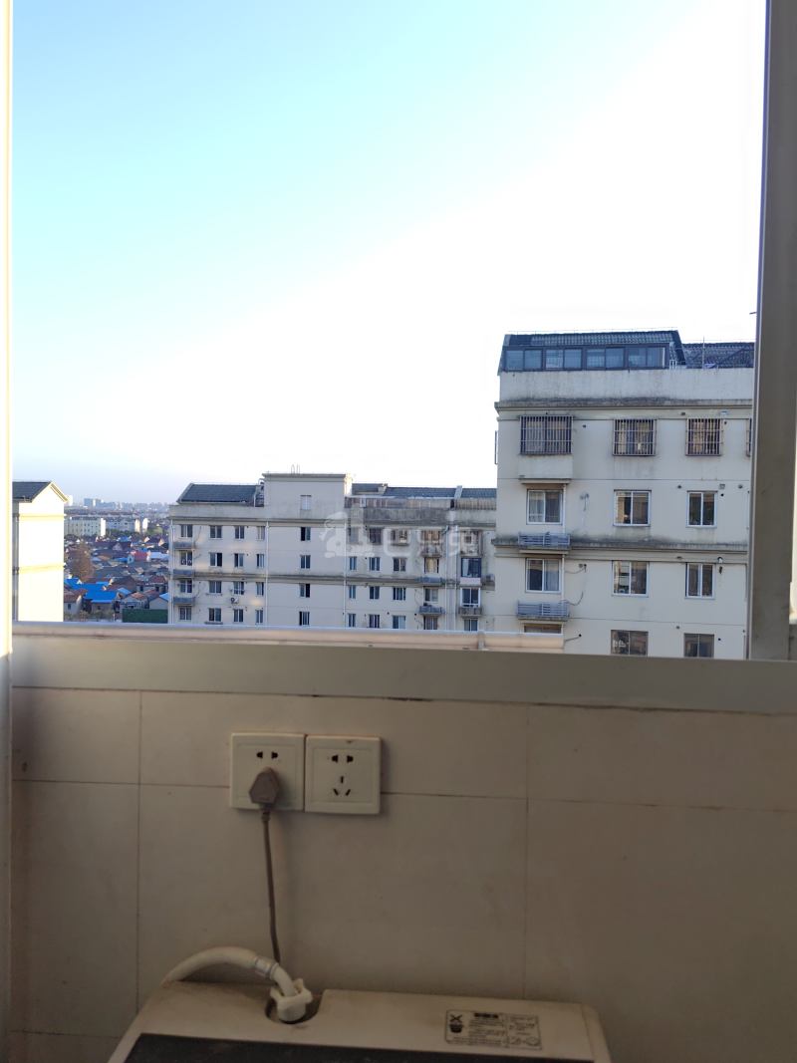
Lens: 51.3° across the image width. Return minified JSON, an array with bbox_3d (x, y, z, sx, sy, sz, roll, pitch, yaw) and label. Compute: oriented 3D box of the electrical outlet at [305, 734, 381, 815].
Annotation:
[{"bbox_3d":[-0.063,0.277,0.947,0.086,0.086,0.012,1,0,5],"label":"electrical outlet"}]

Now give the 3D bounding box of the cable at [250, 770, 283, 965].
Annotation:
[{"bbox_3d":[-0.151,0.381,0.936,0.037,0.230,0.036,1,0,5],"label":"cable"}]

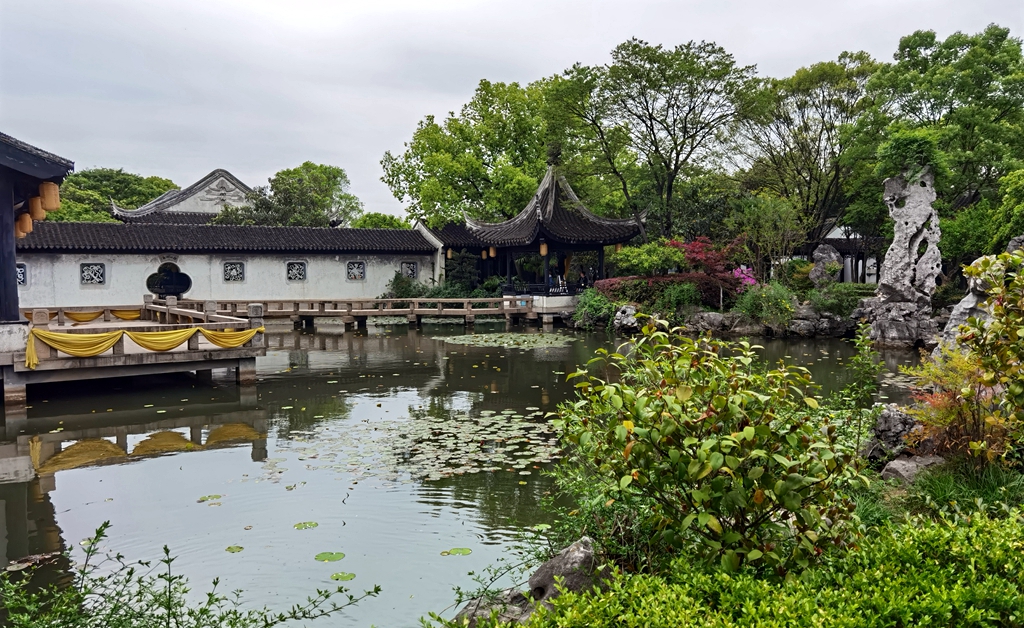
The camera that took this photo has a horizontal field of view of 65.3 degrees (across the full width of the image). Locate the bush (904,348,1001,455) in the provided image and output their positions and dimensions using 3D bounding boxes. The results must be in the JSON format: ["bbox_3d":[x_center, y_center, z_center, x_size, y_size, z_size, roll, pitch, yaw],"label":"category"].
[{"bbox_3d":[3.980,0.780,7.200,0.920,1.020,0.850,0,4,0],"label":"bush"}]

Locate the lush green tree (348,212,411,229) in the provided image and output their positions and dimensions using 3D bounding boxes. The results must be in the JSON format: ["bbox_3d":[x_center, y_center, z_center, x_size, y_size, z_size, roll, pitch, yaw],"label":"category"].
[{"bbox_3d":[-10.043,-4.429,61.000,5.600,6.640,5.200,-1,3,-9],"label":"lush green tree"}]

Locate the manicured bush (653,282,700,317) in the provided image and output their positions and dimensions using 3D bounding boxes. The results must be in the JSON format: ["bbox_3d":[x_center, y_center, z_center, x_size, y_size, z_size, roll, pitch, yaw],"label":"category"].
[{"bbox_3d":[5.973,-0.490,29.000,1.750,1.310,1.500,0,3,12],"label":"manicured bush"}]

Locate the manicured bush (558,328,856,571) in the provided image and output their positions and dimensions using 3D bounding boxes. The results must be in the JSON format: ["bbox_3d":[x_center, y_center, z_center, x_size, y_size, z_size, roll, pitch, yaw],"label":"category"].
[{"bbox_3d":[1.145,0.803,4.700,1.750,1.500,1.500,0,4,0],"label":"manicured bush"}]

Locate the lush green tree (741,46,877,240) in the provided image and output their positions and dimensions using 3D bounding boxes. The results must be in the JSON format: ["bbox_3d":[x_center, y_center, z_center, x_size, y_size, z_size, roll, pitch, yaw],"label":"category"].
[{"bbox_3d":[15.272,-7.242,41.000,7.200,12.350,7.000,0,3,20],"label":"lush green tree"}]

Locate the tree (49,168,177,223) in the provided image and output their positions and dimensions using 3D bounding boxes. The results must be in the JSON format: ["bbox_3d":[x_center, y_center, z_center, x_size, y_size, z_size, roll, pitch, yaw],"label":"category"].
[{"bbox_3d":[-31.012,-6.076,62.000,10.500,10.430,10.000,-2,3,-27],"label":"tree"}]

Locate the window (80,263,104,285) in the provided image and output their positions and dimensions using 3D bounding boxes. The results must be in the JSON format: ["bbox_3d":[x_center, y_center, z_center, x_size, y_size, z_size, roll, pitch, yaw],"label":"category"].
[{"bbox_3d":[-20.484,-1.970,39.000,1.080,1.060,0.150,-2,3,-30],"label":"window"}]

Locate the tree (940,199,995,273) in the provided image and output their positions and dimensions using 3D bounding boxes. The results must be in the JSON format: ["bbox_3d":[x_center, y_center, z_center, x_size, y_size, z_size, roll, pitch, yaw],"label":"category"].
[{"bbox_3d":[16.430,-2.415,29.000,2.600,3.550,2.500,1,3,30],"label":"tree"}]

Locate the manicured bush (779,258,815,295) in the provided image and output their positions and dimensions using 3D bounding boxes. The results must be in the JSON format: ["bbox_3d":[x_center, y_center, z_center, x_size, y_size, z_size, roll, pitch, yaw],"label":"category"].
[{"bbox_3d":[11.755,-1.547,33.000,1.500,1.490,1.400,0,3,20],"label":"manicured bush"}]

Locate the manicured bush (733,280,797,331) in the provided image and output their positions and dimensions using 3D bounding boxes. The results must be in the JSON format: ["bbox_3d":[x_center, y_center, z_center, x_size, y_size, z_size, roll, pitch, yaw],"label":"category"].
[{"bbox_3d":[8.789,-0.296,27.800,2.200,1.700,1.800,0,4,0],"label":"manicured bush"}]

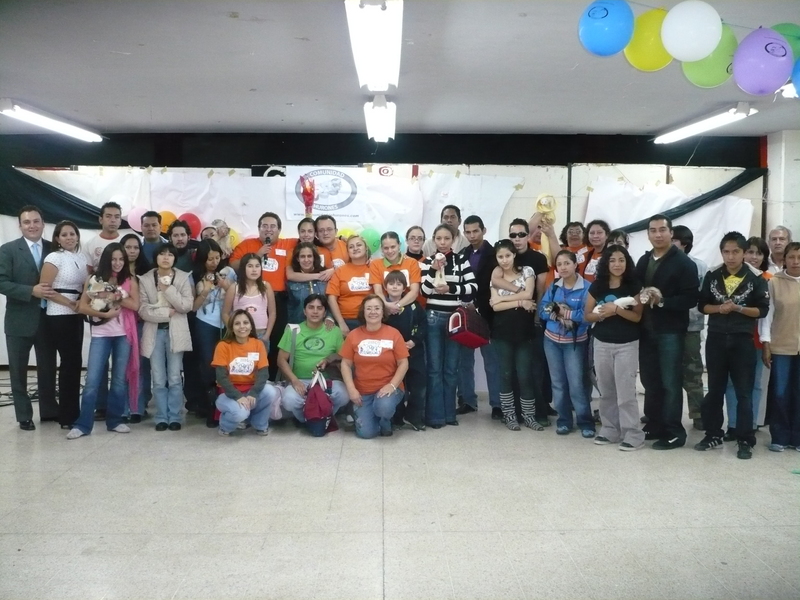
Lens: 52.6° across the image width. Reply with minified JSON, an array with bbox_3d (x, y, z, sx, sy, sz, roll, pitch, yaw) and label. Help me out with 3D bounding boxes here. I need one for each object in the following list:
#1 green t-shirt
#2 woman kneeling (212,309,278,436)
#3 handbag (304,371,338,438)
[{"bbox_3d":[-0.742,0.447,6.629,0.530,0.550,0.320,0,4,-4],"label":"green t-shirt"},{"bbox_3d":[-1.262,0.572,6.608,0.510,0.980,0.630,-1,4,-8],"label":"woman kneeling"},{"bbox_3d":[-0.625,0.814,6.362,0.260,0.480,0.250,-1,5,-14],"label":"handbag"}]

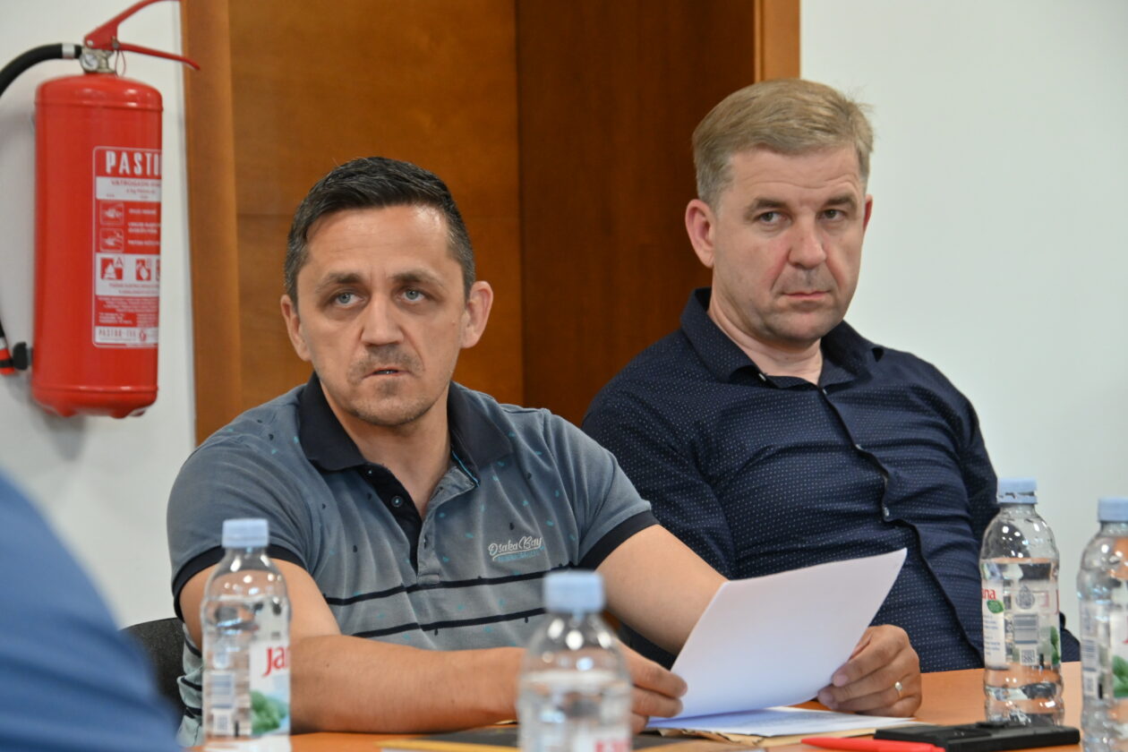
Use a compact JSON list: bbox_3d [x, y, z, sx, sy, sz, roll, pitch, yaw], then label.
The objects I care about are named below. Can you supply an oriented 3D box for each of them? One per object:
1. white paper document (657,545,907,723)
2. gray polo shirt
[{"bbox_3d":[0.172,0.215,3.320,0.205,0.175,0.020,-10,52,-43],"label":"white paper document"},{"bbox_3d":[-0.139,0.287,3.614,0.480,0.580,0.320,-3,3,-30],"label":"gray polo shirt"}]

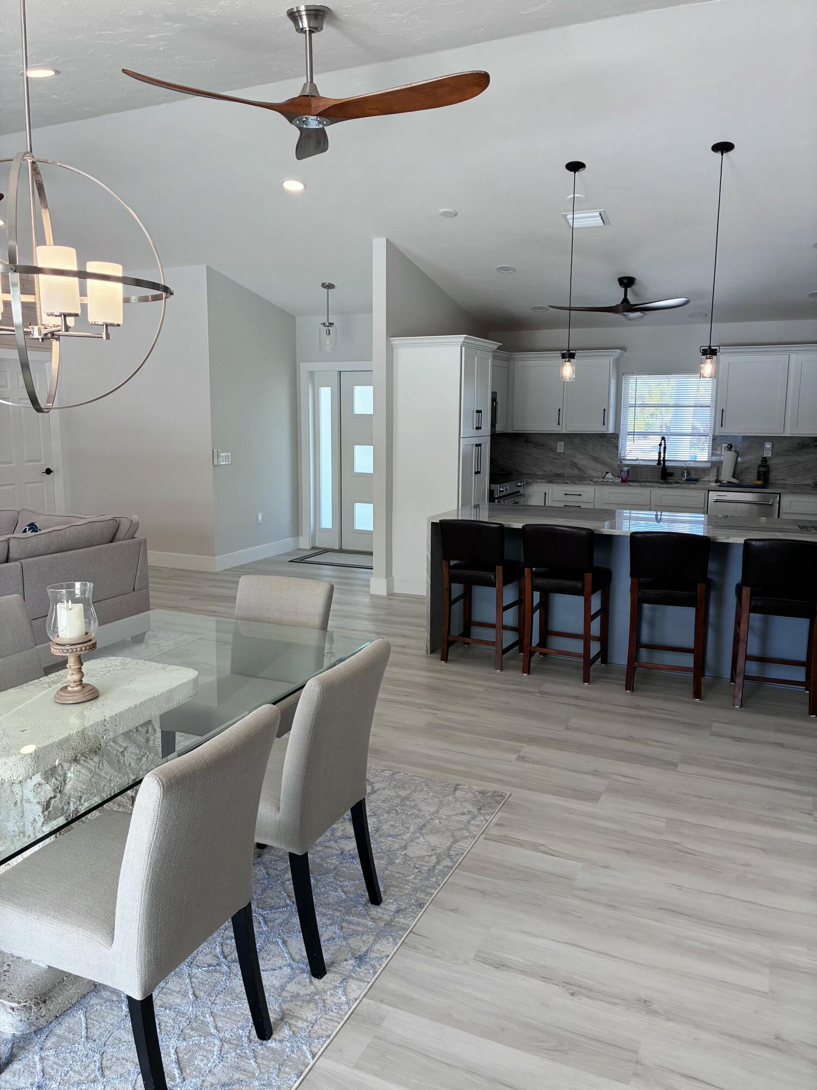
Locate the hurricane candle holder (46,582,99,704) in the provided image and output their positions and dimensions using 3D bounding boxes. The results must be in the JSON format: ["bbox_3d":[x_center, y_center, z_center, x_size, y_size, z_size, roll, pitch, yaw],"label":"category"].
[{"bbox_3d":[-0.968,0.278,2.365,0.150,0.325,0.150,5,10,25],"label":"hurricane candle holder"}]

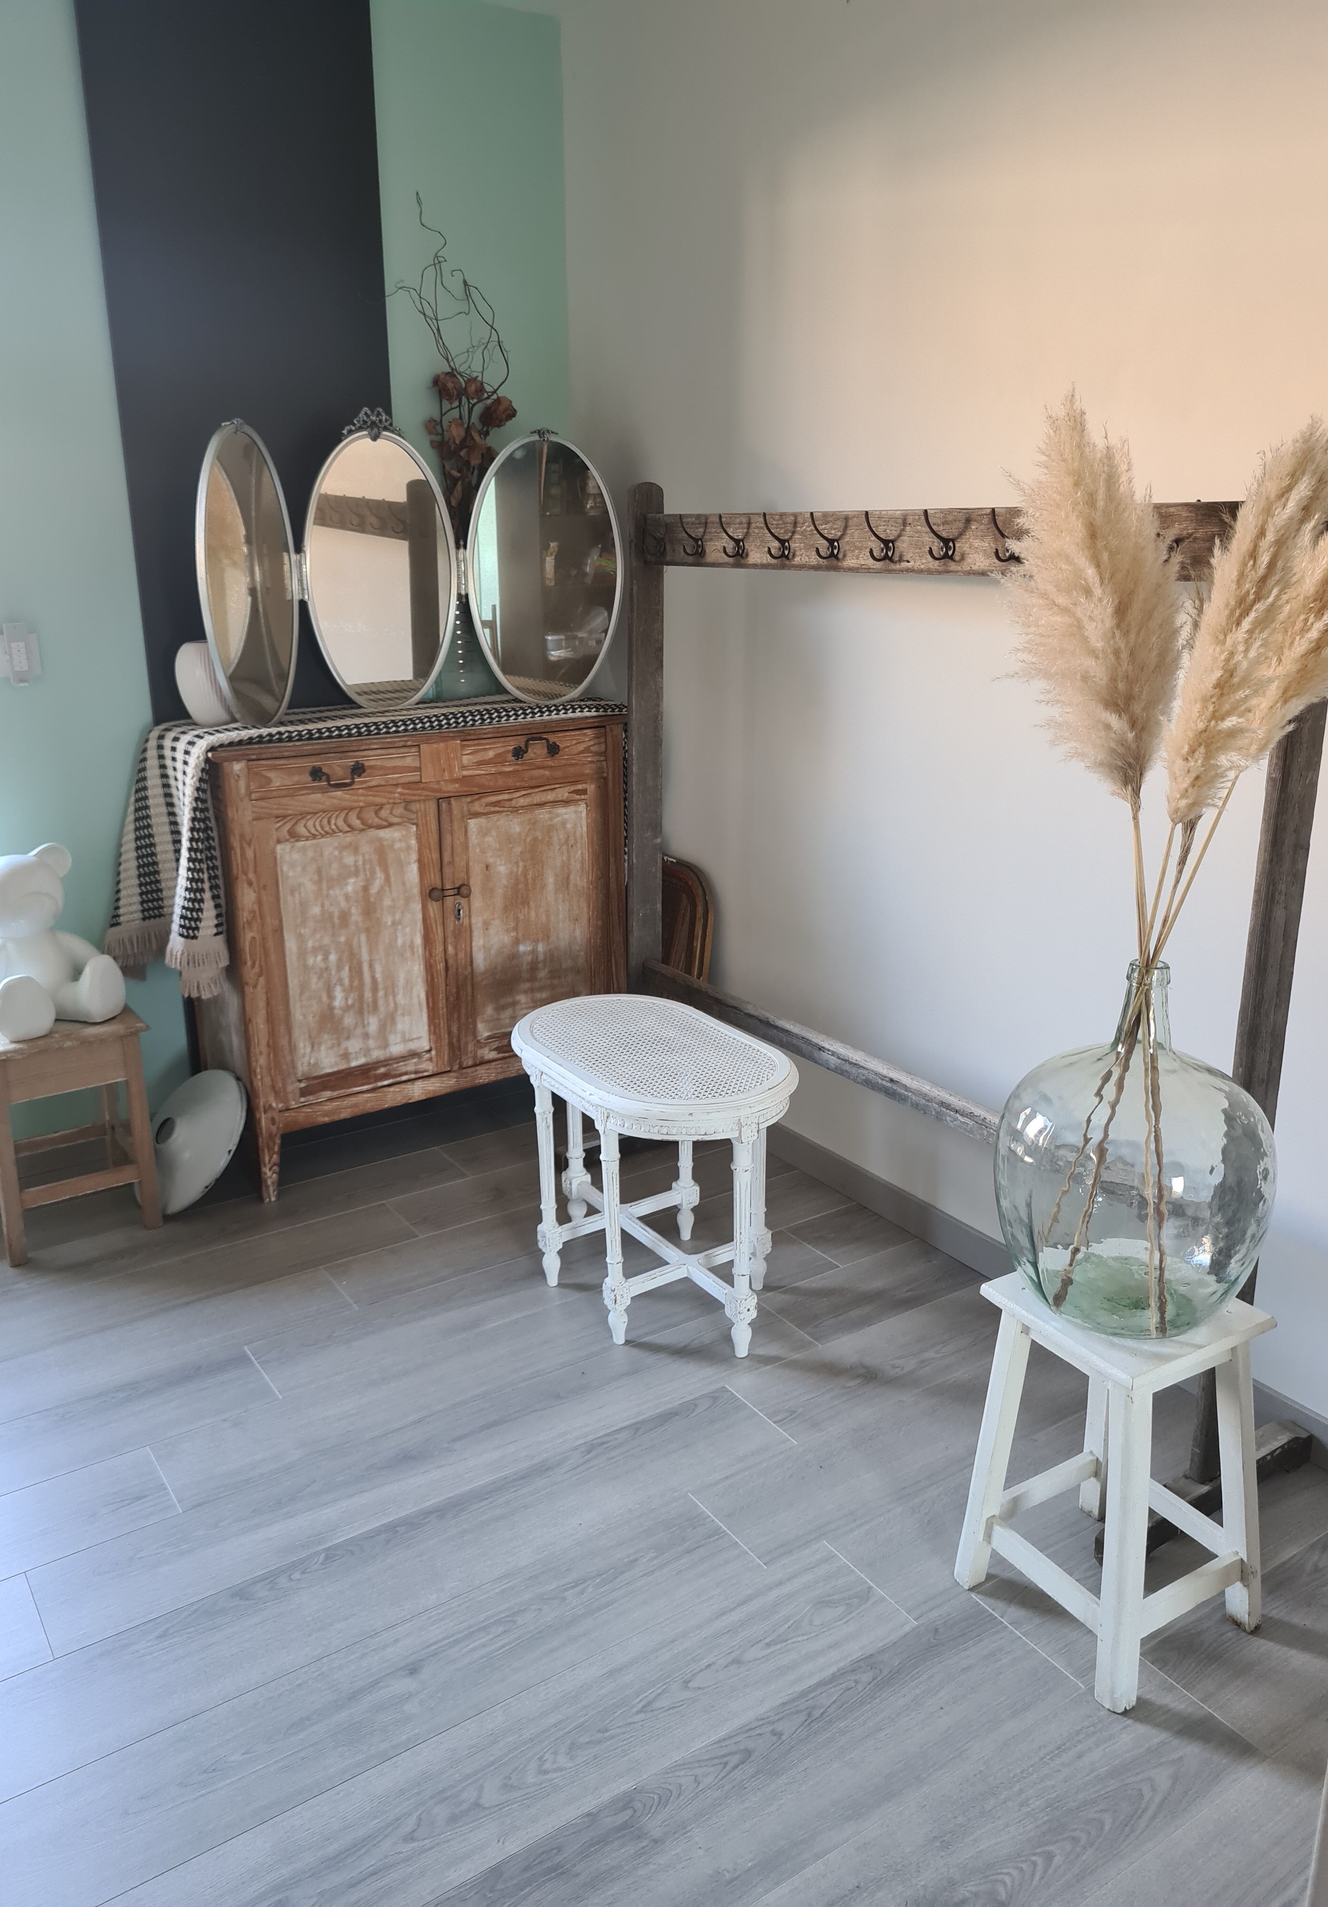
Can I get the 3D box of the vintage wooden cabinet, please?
[{"bbox_3d":[-0.560,-0.055,3.238,0.966,0.954,0.409,-11,20,-32],"label":"vintage wooden cabinet"}]

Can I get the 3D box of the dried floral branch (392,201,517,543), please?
[{"bbox_3d":[-0.448,-1.252,3.117,0.280,0.706,0.184,-11,20,-32],"label":"dried floral branch"}]

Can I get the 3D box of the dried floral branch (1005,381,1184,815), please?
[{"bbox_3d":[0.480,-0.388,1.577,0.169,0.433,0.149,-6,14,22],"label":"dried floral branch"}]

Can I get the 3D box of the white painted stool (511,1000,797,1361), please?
[{"bbox_3d":[-0.020,0.388,2.592,0.392,0.475,0.601,-11,20,-32],"label":"white painted stool"}]

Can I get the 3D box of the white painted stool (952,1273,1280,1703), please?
[{"bbox_3d":[0.574,0.639,1.804,0.262,0.446,0.266,-11,20,-32],"label":"white painted stool"}]

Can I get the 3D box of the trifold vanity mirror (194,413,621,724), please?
[{"bbox_3d":[-0.540,-0.815,3.011,0.953,0.621,0.239,-11,20,-32],"label":"trifold vanity mirror"}]

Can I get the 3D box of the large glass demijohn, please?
[{"bbox_3d":[0.558,0.219,1.694,0.321,0.427,0.321,0,17,0],"label":"large glass demijohn"}]

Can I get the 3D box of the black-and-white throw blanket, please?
[{"bbox_3d":[-0.616,-0.247,3.137,1.123,0.562,0.430,-11,20,-32],"label":"black-and-white throw blanket"}]

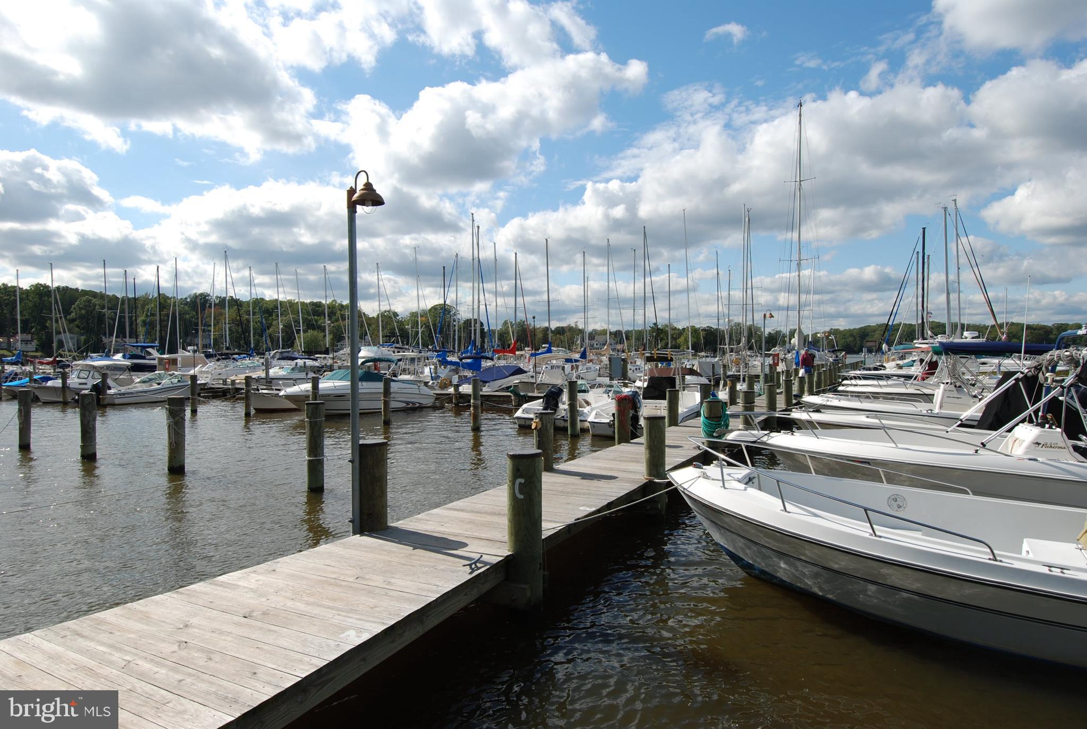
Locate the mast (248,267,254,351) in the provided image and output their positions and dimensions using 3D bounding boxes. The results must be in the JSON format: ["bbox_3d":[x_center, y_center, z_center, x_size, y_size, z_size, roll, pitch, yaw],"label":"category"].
[{"bbox_3d":[-26.188,-4.428,57.074,0.161,8.660,0.140,-1,1,29],"label":"mast"}]

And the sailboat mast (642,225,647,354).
[{"bbox_3d":[7.557,-5.521,47.500,0.140,9.700,0.140,0,1,28],"label":"sailboat mast"}]

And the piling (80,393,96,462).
[{"bbox_3d":[-8.705,1.178,12.150,0.290,1.299,0.290,0,1,0],"label":"piling"}]

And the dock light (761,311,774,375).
[{"bbox_3d":[8.913,-0.510,25.194,0.460,3.340,0.290,0,1,29],"label":"dock light"}]

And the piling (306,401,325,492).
[{"bbox_3d":[-3.311,1.196,9.240,0.270,1.300,0.270,1,1,28],"label":"piling"}]

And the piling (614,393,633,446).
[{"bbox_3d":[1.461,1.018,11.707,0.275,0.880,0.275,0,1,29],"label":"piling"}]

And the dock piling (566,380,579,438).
[{"bbox_3d":[0.711,1.059,15.200,0.255,1.335,0.255,1,1,28],"label":"dock piling"}]

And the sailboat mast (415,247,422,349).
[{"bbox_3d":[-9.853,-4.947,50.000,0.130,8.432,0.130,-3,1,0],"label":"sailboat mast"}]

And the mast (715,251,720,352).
[{"bbox_3d":[13.986,-4.663,51.075,0.161,8.800,0.140,0,1,29],"label":"mast"}]

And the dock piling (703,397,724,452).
[{"bbox_3d":[2.888,1.076,10.800,0.295,0.967,0.295,0,1,0],"label":"dock piling"}]

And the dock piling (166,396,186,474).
[{"bbox_3d":[-6.282,1.195,10.870,0.295,1.315,0.295,0,1,0],"label":"dock piling"}]

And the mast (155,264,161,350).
[{"bbox_3d":[-35.786,-4.606,59.077,0.161,9.080,0.140,1,1,29],"label":"mast"}]

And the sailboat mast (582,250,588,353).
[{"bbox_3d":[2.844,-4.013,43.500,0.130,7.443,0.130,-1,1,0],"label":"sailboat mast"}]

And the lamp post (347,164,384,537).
[{"bbox_3d":[-1.533,-0.107,5.469,0.380,3.202,0.280,1,1,28],"label":"lamp post"}]

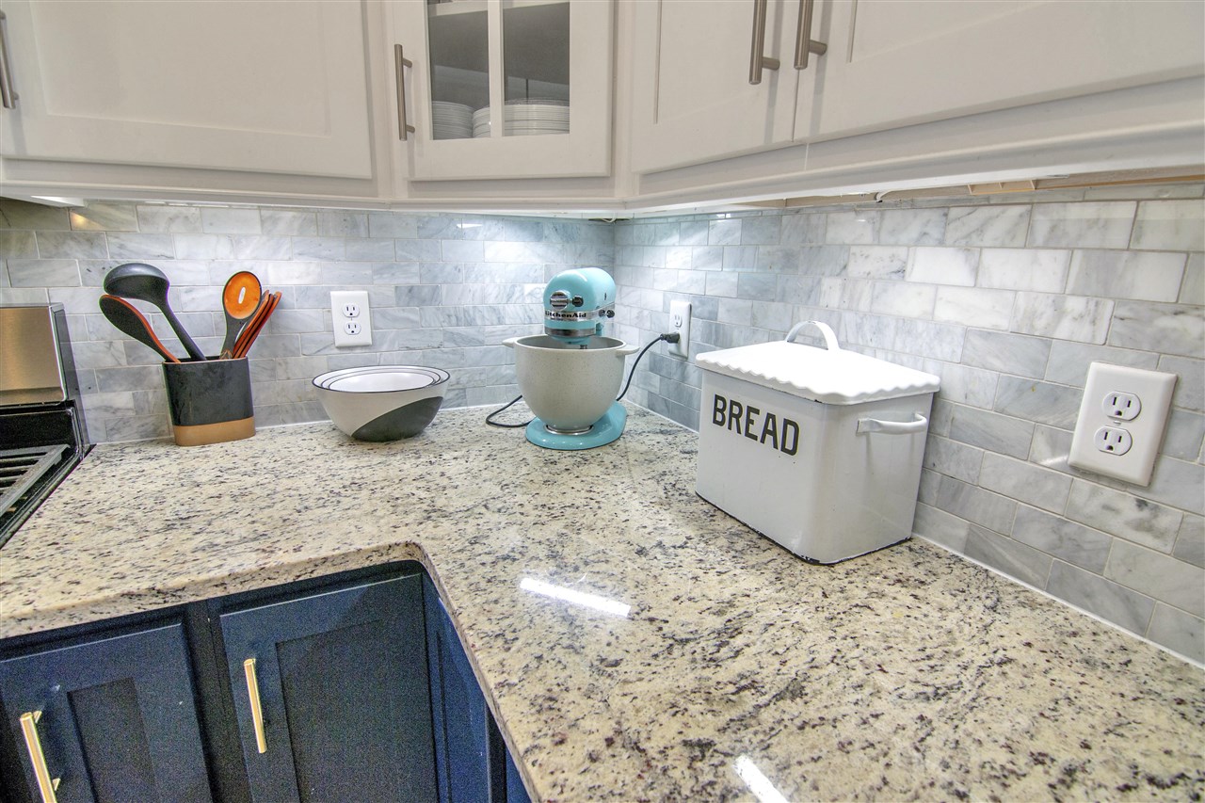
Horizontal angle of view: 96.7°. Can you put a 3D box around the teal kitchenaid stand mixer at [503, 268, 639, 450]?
[{"bbox_3d":[-0.047,-0.117,1.207,0.270,0.357,0.355,4,16,9],"label":"teal kitchenaid stand mixer"}]

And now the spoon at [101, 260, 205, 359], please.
[{"bbox_3d":[-0.806,-0.094,1.018,0.085,0.330,0.085,-2,24,22],"label":"spoon"}]

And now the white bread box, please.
[{"bbox_3d":[0.308,0.030,0.814,0.215,0.300,0.330,-7,17,-28],"label":"white bread box"}]

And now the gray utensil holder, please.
[{"bbox_3d":[-0.790,-0.003,1.077,0.142,0.166,0.075,-7,17,-28],"label":"gray utensil holder"}]

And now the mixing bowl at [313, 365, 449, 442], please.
[{"bbox_3d":[-0.474,0.011,1.144,0.265,0.120,0.265,-7,17,-28],"label":"mixing bowl"}]

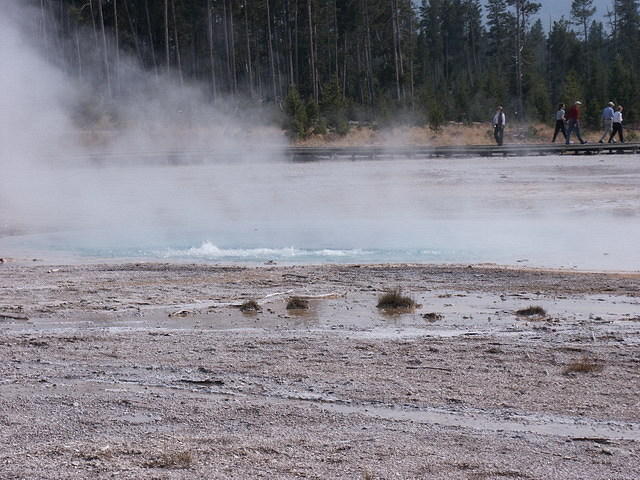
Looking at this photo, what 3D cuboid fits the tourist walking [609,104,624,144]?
[{"bbox_3d":[12.415,-4.830,89.000,0.640,1.582,0.480,-1,4,-14],"label":"tourist walking"}]

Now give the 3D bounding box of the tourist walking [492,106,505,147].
[{"bbox_3d":[7.425,-4.716,88.000,0.520,1.660,0.360,1,4,10],"label":"tourist walking"}]

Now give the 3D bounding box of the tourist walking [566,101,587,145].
[{"bbox_3d":[10.637,-4.842,88.000,0.840,1.780,0.560,-1,4,-8],"label":"tourist walking"}]

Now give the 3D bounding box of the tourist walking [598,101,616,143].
[{"bbox_3d":[12.049,-4.908,89.000,0.720,1.754,0.540,-1,4,-14],"label":"tourist walking"}]

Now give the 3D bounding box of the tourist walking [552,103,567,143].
[{"bbox_3d":[9.948,-4.805,88.000,0.640,1.622,0.480,-1,4,-10],"label":"tourist walking"}]

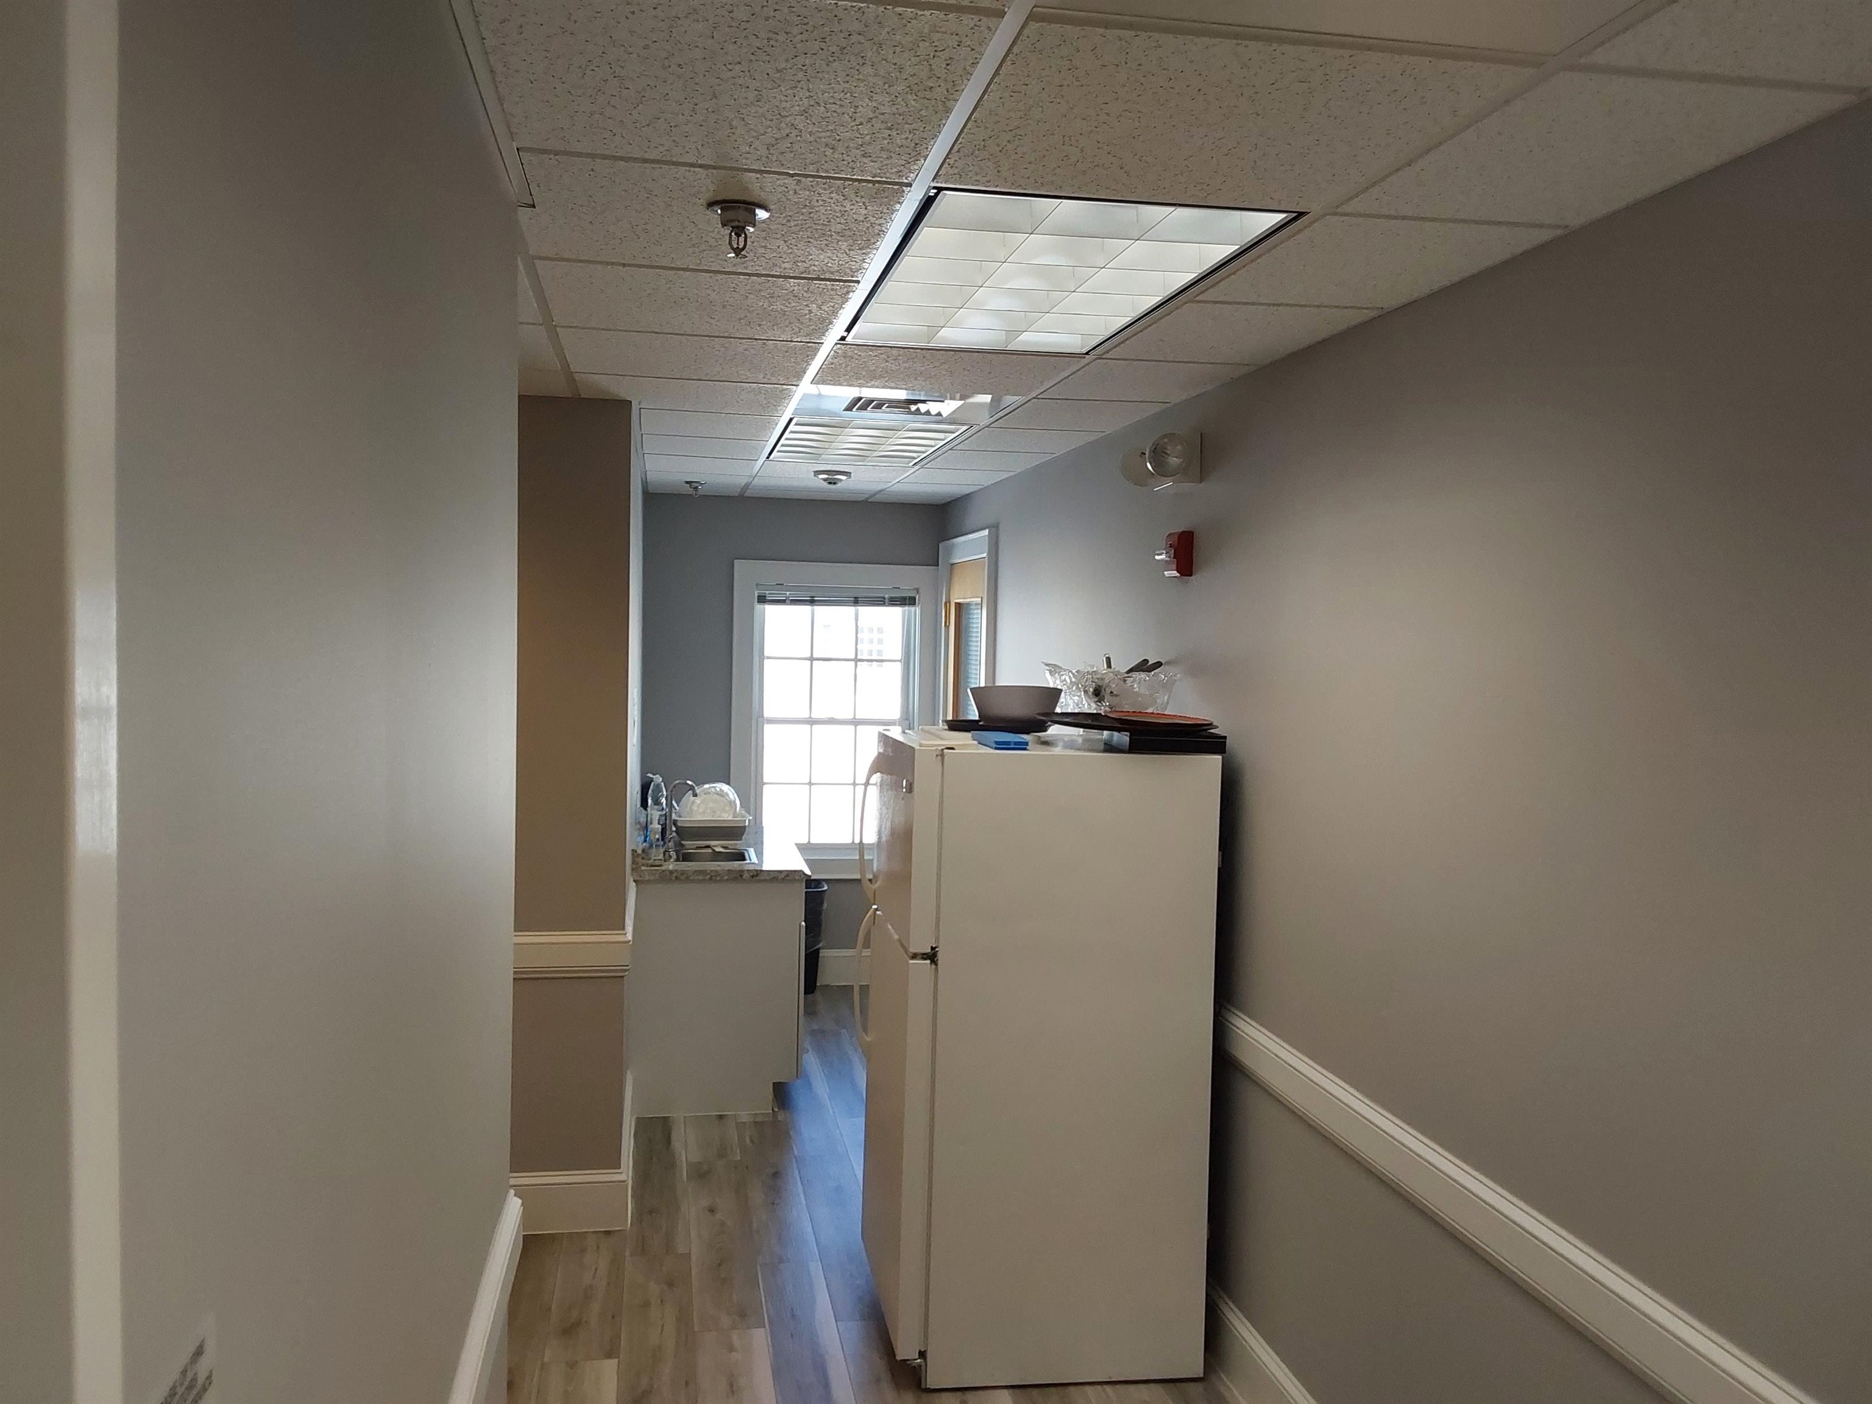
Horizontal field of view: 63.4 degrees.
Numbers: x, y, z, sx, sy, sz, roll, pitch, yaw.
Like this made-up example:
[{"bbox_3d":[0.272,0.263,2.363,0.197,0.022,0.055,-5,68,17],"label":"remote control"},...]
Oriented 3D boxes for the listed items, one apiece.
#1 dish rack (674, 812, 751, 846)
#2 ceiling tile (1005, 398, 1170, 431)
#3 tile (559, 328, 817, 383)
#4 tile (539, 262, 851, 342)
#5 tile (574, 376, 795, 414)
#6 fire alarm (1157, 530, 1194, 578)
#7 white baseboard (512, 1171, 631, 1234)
[{"bbox_3d":[-0.924,0.517,6.205,0.310,0.120,0.360,1,2,-10],"label":"dish rack"},{"bbox_3d":[0.398,-0.845,4.415,0.385,0.022,0.602,1,3,-10],"label":"ceiling tile"},{"bbox_3d":[-0.590,-0.829,3.618,0.602,0.020,0.602,1,2,-10],"label":"tile"},{"bbox_3d":[-0.473,-0.802,3.019,0.602,0.022,0.602,1,3,-10],"label":"tile"},{"bbox_3d":[-0.690,-0.860,4.218,0.602,0.022,0.602,1,3,-10],"label":"tile"},{"bbox_3d":[0.620,-0.388,3.993,0.082,0.120,0.115,1,3,-10],"label":"fire alarm"},{"bbox_3d":[-1.064,1.452,4.384,0.355,0.177,0.022,1,3,-10],"label":"white baseboard"}]

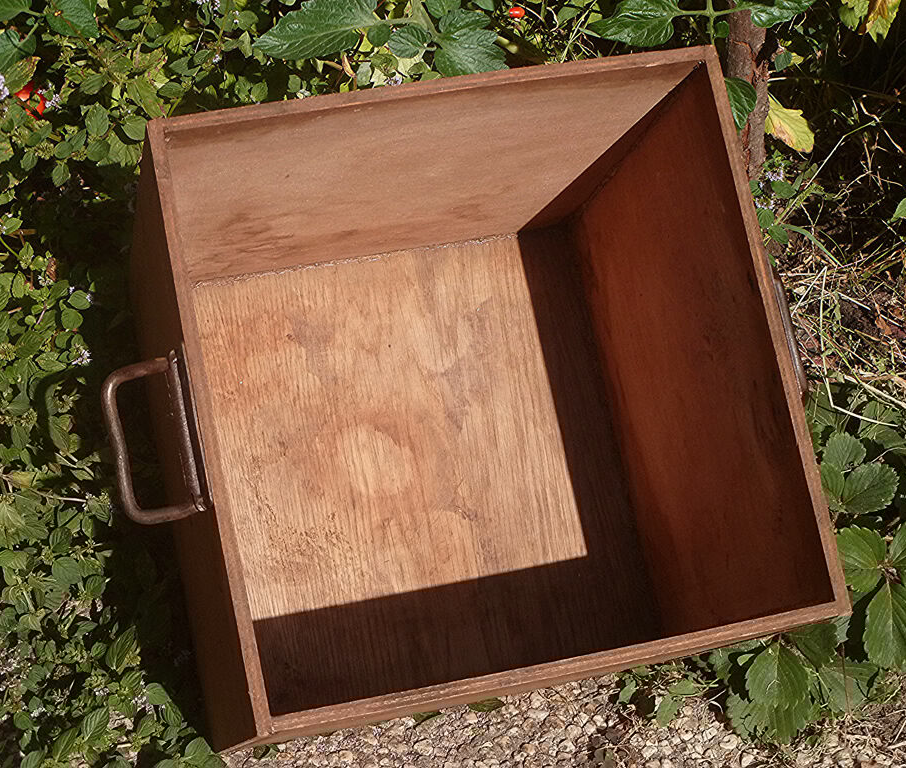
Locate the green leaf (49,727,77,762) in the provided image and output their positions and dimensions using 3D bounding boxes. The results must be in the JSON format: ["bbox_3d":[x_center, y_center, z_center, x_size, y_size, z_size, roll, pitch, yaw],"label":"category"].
[{"bbox_3d":[-0.311,0.287,1.560,0.017,0.012,0.033,31,71,7],"label":"green leaf"}]

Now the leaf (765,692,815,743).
[{"bbox_3d":[0.285,0.277,1.655,0.046,0.010,0.059,-5,79,-1],"label":"leaf"}]

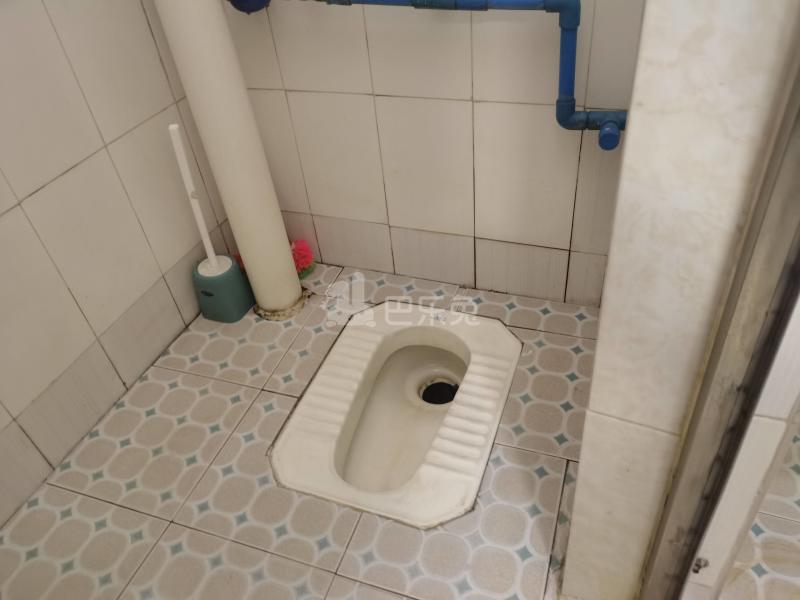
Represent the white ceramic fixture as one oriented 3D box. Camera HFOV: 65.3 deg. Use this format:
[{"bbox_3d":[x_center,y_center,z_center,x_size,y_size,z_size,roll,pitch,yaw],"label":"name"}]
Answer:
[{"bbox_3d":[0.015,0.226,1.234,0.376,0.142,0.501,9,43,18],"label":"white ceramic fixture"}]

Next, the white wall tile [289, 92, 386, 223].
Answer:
[{"bbox_3d":[-0.126,-0.302,1.347,0.197,0.300,0.010,10,42,19],"label":"white wall tile"}]

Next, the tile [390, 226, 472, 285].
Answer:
[{"bbox_3d":[0.077,-0.100,1.420,0.198,0.140,0.010,10,42,19],"label":"tile"}]

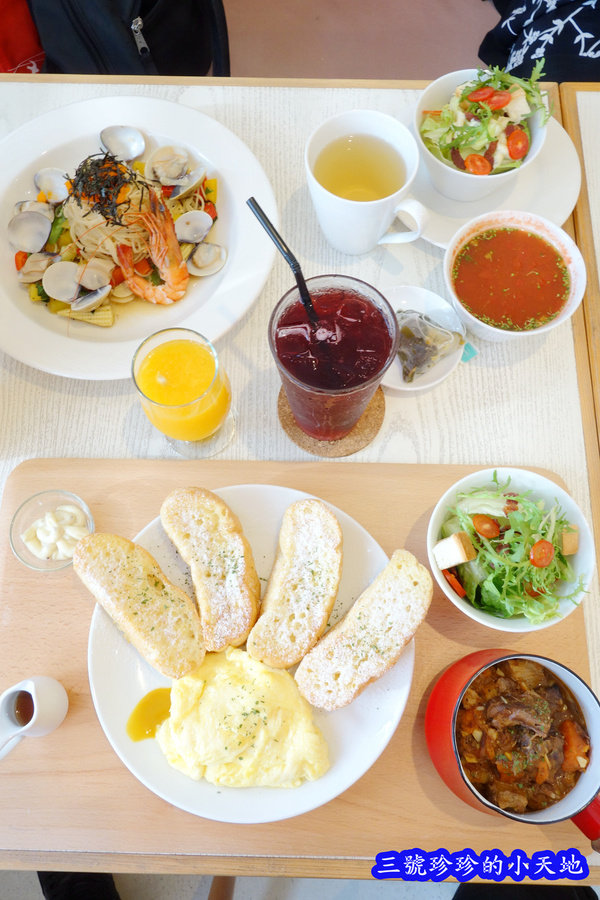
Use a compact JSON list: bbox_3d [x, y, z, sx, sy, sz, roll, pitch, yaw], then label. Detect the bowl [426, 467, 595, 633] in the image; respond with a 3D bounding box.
[{"bbox_3d":[0.157,0.080,0.544,0.122,0.062,0.122,0,73,0],"label":"bowl"}]

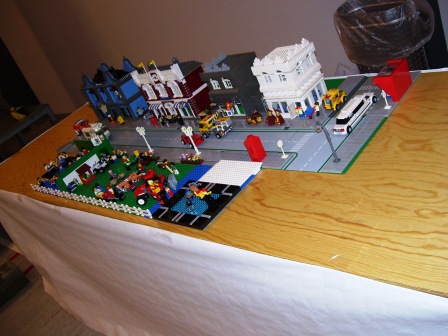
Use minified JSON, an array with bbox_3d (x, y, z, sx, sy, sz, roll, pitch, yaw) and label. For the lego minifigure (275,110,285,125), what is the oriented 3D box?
[{"bbox_3d":[0.178,-0.158,1.487,0.018,0.042,0.024,-11,31,28],"label":"lego minifigure"}]

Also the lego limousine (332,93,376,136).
[{"bbox_3d":[0.370,-0.160,1.319,0.048,0.042,0.188,5,41,46],"label":"lego limousine"}]

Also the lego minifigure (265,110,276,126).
[{"bbox_3d":[0.150,-0.159,1.513,0.018,0.042,0.024,0,38,42],"label":"lego minifigure"}]

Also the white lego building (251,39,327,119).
[{"bbox_3d":[0.212,-0.287,1.491,0.155,0.216,0.146,5,41,46],"label":"white lego building"}]

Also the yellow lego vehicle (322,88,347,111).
[{"bbox_3d":[0.338,-0.212,1.433,0.050,0.048,0.067,5,41,46],"label":"yellow lego vehicle"}]

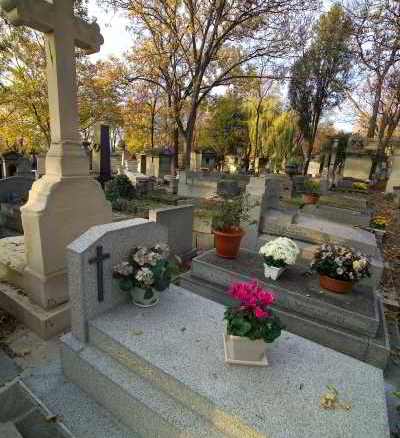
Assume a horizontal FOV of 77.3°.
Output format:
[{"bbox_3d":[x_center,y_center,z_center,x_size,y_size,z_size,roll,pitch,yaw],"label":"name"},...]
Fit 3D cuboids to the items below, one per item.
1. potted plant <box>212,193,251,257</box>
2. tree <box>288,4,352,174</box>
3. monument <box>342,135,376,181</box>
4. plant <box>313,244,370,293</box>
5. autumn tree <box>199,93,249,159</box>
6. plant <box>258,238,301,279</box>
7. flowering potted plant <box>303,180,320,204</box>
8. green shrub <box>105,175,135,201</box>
[{"bbox_3d":[0.374,0.071,2.892,0.451,0.759,0.429,5,13,7],"label":"potted plant"},{"bbox_3d":[7.699,-7.887,16.484,3.286,10.643,3.286,9,14,21],"label":"tree"},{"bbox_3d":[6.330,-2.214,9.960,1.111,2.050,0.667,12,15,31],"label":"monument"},{"bbox_3d":[1.303,0.436,2.299,0.487,0.425,0.439,11,15,31],"label":"plant"},{"bbox_3d":[2.963,-9.966,28.933,5.760,8.404,5.760,5,13,4],"label":"autumn tree"},{"bbox_3d":[0.767,0.381,2.455,0.378,0.397,0.378,8,14,18],"label":"plant"},{"bbox_3d":[2.516,-0.621,5.622,0.382,0.530,0.382,9,14,23],"label":"flowering potted plant"},{"bbox_3d":[-2.440,-0.934,7.564,0.908,0.756,0.908,-1,14,-18],"label":"green shrub"}]

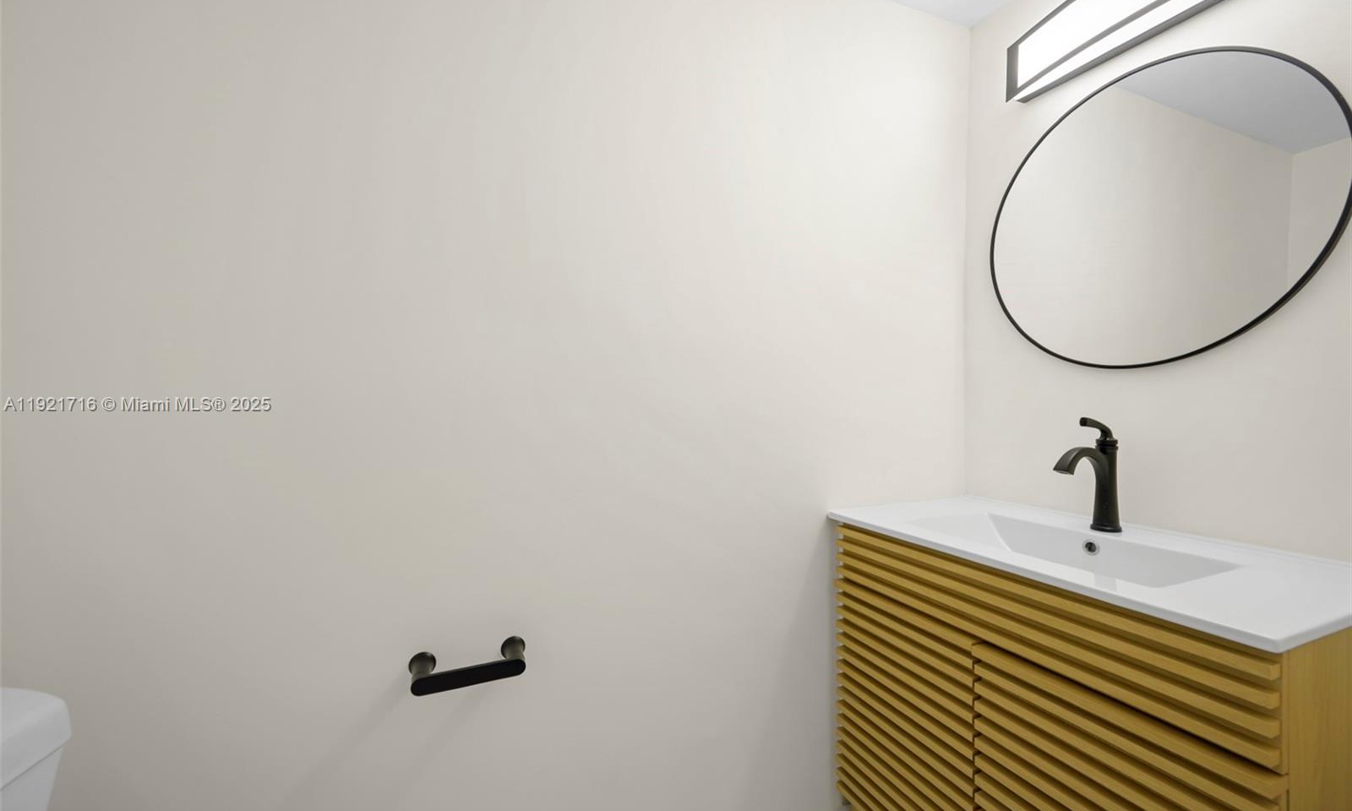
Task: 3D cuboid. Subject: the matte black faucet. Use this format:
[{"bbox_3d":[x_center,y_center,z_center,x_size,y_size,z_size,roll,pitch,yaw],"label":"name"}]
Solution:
[{"bbox_3d":[0.822,0.138,1.047,0.169,0.229,0.054,0,0,-23],"label":"matte black faucet"}]

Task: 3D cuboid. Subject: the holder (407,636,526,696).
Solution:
[{"bbox_3d":[-0.360,0.457,0.921,0.197,0.042,0.081,0,0,-23],"label":"holder"}]

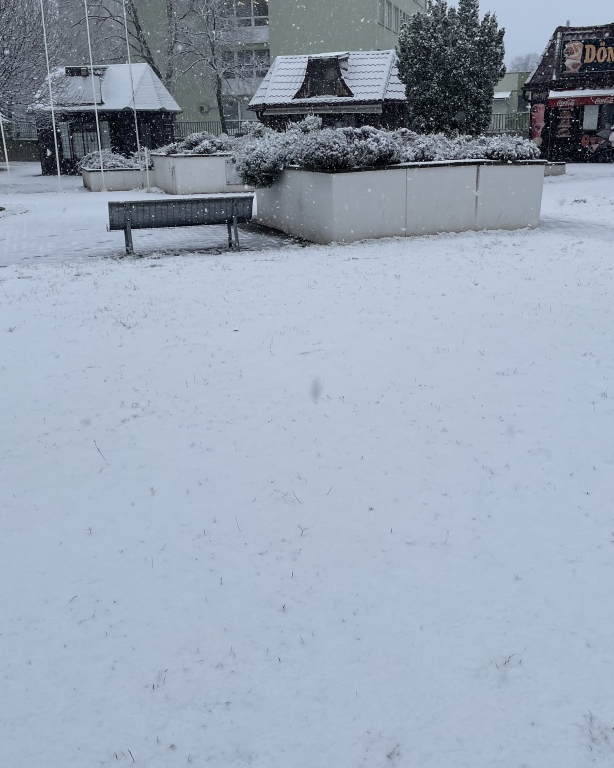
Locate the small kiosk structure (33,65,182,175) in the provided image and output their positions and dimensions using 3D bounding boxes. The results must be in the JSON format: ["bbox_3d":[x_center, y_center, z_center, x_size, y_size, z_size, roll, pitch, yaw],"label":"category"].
[{"bbox_3d":[-8.784,-11.505,33.516,6.300,4.400,3.600,3,19,13],"label":"small kiosk structure"}]

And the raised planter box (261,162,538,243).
[{"bbox_3d":[1.493,-3.328,13.484,3.650,1.030,3.800,-7,19,-17],"label":"raised planter box"}]

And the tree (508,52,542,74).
[{"bbox_3d":[19.193,-25.544,67.899,5.500,8.200,5.500,4,19,15],"label":"tree"}]

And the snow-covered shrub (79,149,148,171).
[{"bbox_3d":[-5.800,-7.006,23.899,2.100,0.700,1.600,-5,19,-11],"label":"snow-covered shrub"}]

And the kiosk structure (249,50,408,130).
[{"bbox_3d":[1.232,-10.993,31.133,6.700,4.450,3.600,4,19,15],"label":"kiosk structure"}]

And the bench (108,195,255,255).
[{"bbox_3d":[-1.786,-2.356,11.202,2.050,0.760,0.620,-4,18,-7],"label":"bench"}]

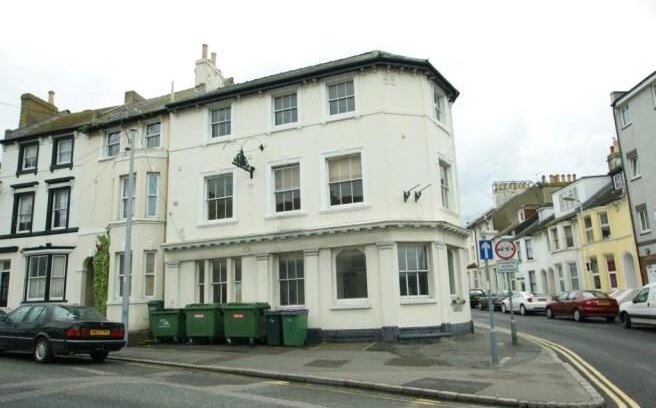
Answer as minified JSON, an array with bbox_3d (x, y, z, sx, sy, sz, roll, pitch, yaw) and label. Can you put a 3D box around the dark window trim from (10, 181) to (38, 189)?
[{"bbox_3d":[-13.806,-0.822,22.492,1.800,0.180,0.240,-7,-12,21],"label":"dark window trim"}]

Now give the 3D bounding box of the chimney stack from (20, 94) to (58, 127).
[{"bbox_3d":[-14.945,-4.782,25.473,0.580,2.350,1.750,-7,-12,21],"label":"chimney stack"}]

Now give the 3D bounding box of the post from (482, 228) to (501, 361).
[{"bbox_3d":[3.815,2.156,11.500,0.380,3.020,0.300,-3,-12,7],"label":"post"}]

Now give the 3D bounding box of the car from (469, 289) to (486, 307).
[{"bbox_3d":[11.633,7.733,39.887,1.720,1.450,4.250,-2,-11,1],"label":"car"}]

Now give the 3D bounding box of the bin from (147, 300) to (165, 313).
[{"bbox_3d":[-6.475,4.352,19.007,0.650,1.200,0.750,-7,-12,21],"label":"bin"}]

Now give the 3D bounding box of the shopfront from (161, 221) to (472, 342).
[{"bbox_3d":[-0.537,3.168,18.410,11.100,3.800,4.000,-7,-12,21],"label":"shopfront"}]

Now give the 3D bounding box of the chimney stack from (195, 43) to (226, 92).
[{"bbox_3d":[-5.608,-6.048,23.513,0.680,2.350,1.400,-7,-12,21],"label":"chimney stack"}]

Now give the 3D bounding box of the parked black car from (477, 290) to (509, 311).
[{"bbox_3d":[12.004,6.687,34.143,1.700,1.420,4.150,-2,-11,1],"label":"parked black car"}]

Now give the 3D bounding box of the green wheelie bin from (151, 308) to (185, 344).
[{"bbox_3d":[-5.645,4.399,17.676,1.270,1.180,0.820,-7,-12,21],"label":"green wheelie bin"}]

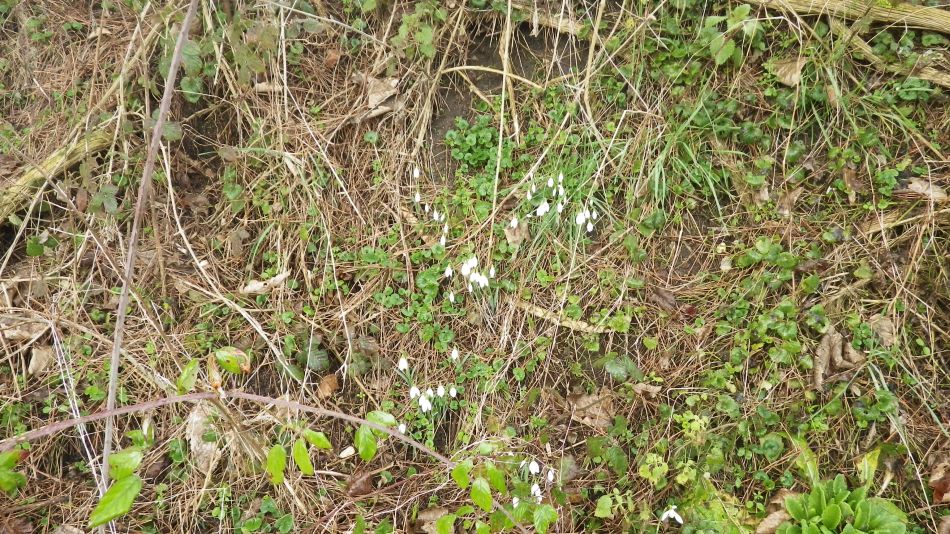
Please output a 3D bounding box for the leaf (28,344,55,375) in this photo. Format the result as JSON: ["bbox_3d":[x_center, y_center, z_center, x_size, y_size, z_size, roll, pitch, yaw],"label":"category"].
[{"bbox_3d":[-0.758,0.162,1.234,0.043,0.020,0.052,3,62,2],"label":"leaf"}]

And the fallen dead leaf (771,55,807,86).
[{"bbox_3d":[0.689,-0.428,1.544,0.069,0.020,0.066,25,65,13],"label":"fallen dead leaf"}]

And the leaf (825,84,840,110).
[{"bbox_3d":[0.789,-0.377,1.551,0.029,0.015,0.064,-11,65,-5],"label":"leaf"}]

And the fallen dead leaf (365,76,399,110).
[{"bbox_3d":[-0.207,-0.389,1.553,0.073,0.025,0.084,0,65,0],"label":"fallen dead leaf"}]

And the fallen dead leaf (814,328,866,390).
[{"bbox_3d":[0.635,0.161,1.226,0.085,0.035,0.114,12,63,6],"label":"fallen dead leaf"}]

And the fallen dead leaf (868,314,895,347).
[{"bbox_3d":[0.764,0.116,1.316,0.047,0.020,0.067,-9,65,-4],"label":"fallen dead leaf"}]

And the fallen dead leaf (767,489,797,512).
[{"bbox_3d":[0.491,0.371,1.122,0.053,0.022,0.037,-8,63,-4],"label":"fallen dead leaf"}]

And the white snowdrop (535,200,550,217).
[{"bbox_3d":[0.133,-0.115,1.386,0.031,0.030,0.027,0,23,0],"label":"white snowdrop"}]

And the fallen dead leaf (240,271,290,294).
[{"bbox_3d":[-0.387,0.029,1.304,0.095,0.020,0.030,-22,64,-11],"label":"fallen dead leaf"}]

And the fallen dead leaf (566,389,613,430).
[{"bbox_3d":[0.206,0.248,1.250,0.086,0.025,0.079,0,65,0],"label":"fallen dead leaf"}]

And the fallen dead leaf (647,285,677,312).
[{"bbox_3d":[0.343,0.059,1.289,0.059,0.018,0.035,40,69,19],"label":"fallen dead leaf"}]

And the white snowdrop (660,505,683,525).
[{"bbox_3d":[0.316,0.397,1.132,0.035,0.030,0.030,0,23,0],"label":"white snowdrop"}]

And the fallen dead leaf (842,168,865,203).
[{"bbox_3d":[0.756,-0.162,1.404,0.040,0.020,0.090,5,62,3],"label":"fallen dead leaf"}]

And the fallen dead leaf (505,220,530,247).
[{"bbox_3d":[0.085,-0.070,1.404,0.050,0.020,0.058,0,65,0],"label":"fallen dead leaf"}]

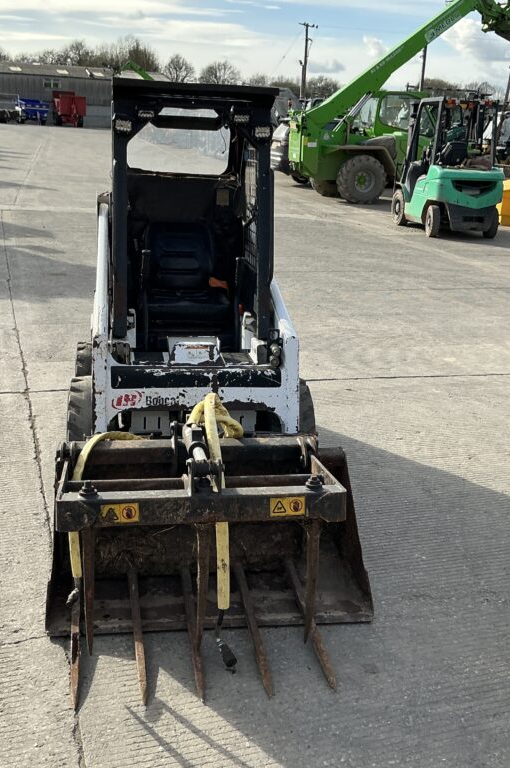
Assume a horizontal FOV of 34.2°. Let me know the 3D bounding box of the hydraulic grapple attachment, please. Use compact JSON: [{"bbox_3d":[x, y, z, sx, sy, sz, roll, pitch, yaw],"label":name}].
[{"bbox_3d":[-0.131,0.474,2.799,1.120,0.720,0.940,0,18,-9],"label":"hydraulic grapple attachment"}]

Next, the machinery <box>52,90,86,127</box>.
[{"bbox_3d":[-16.207,-24.223,72.351,2.400,3.100,5.200,-4,19,-22],"label":"machinery"}]

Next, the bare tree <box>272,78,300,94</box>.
[{"bbox_3d":[4.480,-39.795,118.428,4.028,7.272,4.028,3,18,1],"label":"bare tree"}]

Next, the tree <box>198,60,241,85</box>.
[{"bbox_3d":[-4.692,-40.135,115.149,5.880,9.012,5.880,2,18,-3],"label":"tree"}]

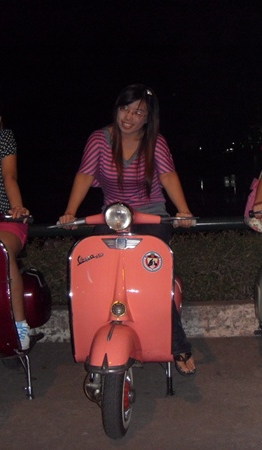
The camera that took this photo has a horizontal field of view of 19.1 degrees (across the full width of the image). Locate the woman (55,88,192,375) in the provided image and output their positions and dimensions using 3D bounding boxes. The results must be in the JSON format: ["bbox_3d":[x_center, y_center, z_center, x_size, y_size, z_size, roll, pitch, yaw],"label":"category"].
[{"bbox_3d":[0.012,0.085,3.898,0.640,1.550,0.920,-1,4,5],"label":"woman"}]

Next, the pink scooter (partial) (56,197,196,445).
[{"bbox_3d":[0.007,0.348,3.938,0.660,1.020,1.720,-1,4,5],"label":"pink scooter (partial)"}]

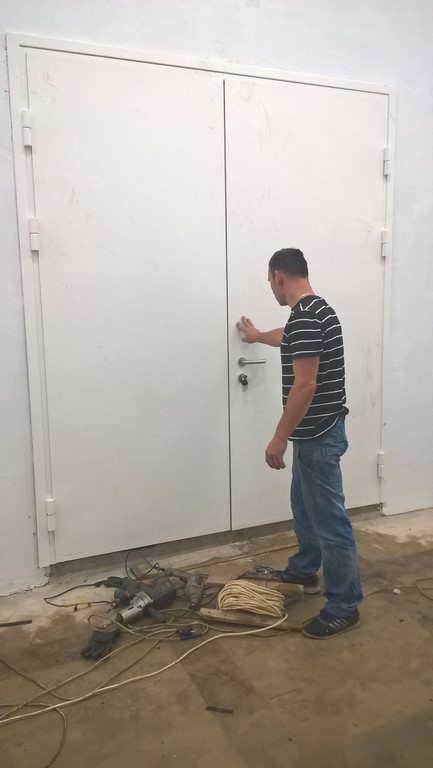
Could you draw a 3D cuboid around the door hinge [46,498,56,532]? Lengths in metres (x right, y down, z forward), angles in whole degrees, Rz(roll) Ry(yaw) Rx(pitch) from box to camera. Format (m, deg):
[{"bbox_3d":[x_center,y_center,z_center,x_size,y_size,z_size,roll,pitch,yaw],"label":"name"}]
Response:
[{"bbox_3d":[-0.844,0.672,3.230,0.040,0.160,0.040,-5,9,-23],"label":"door hinge"}]

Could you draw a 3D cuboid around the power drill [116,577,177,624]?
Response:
[{"bbox_3d":[-0.312,1.019,3.000,0.190,0.130,0.340,4,10,30],"label":"power drill"}]

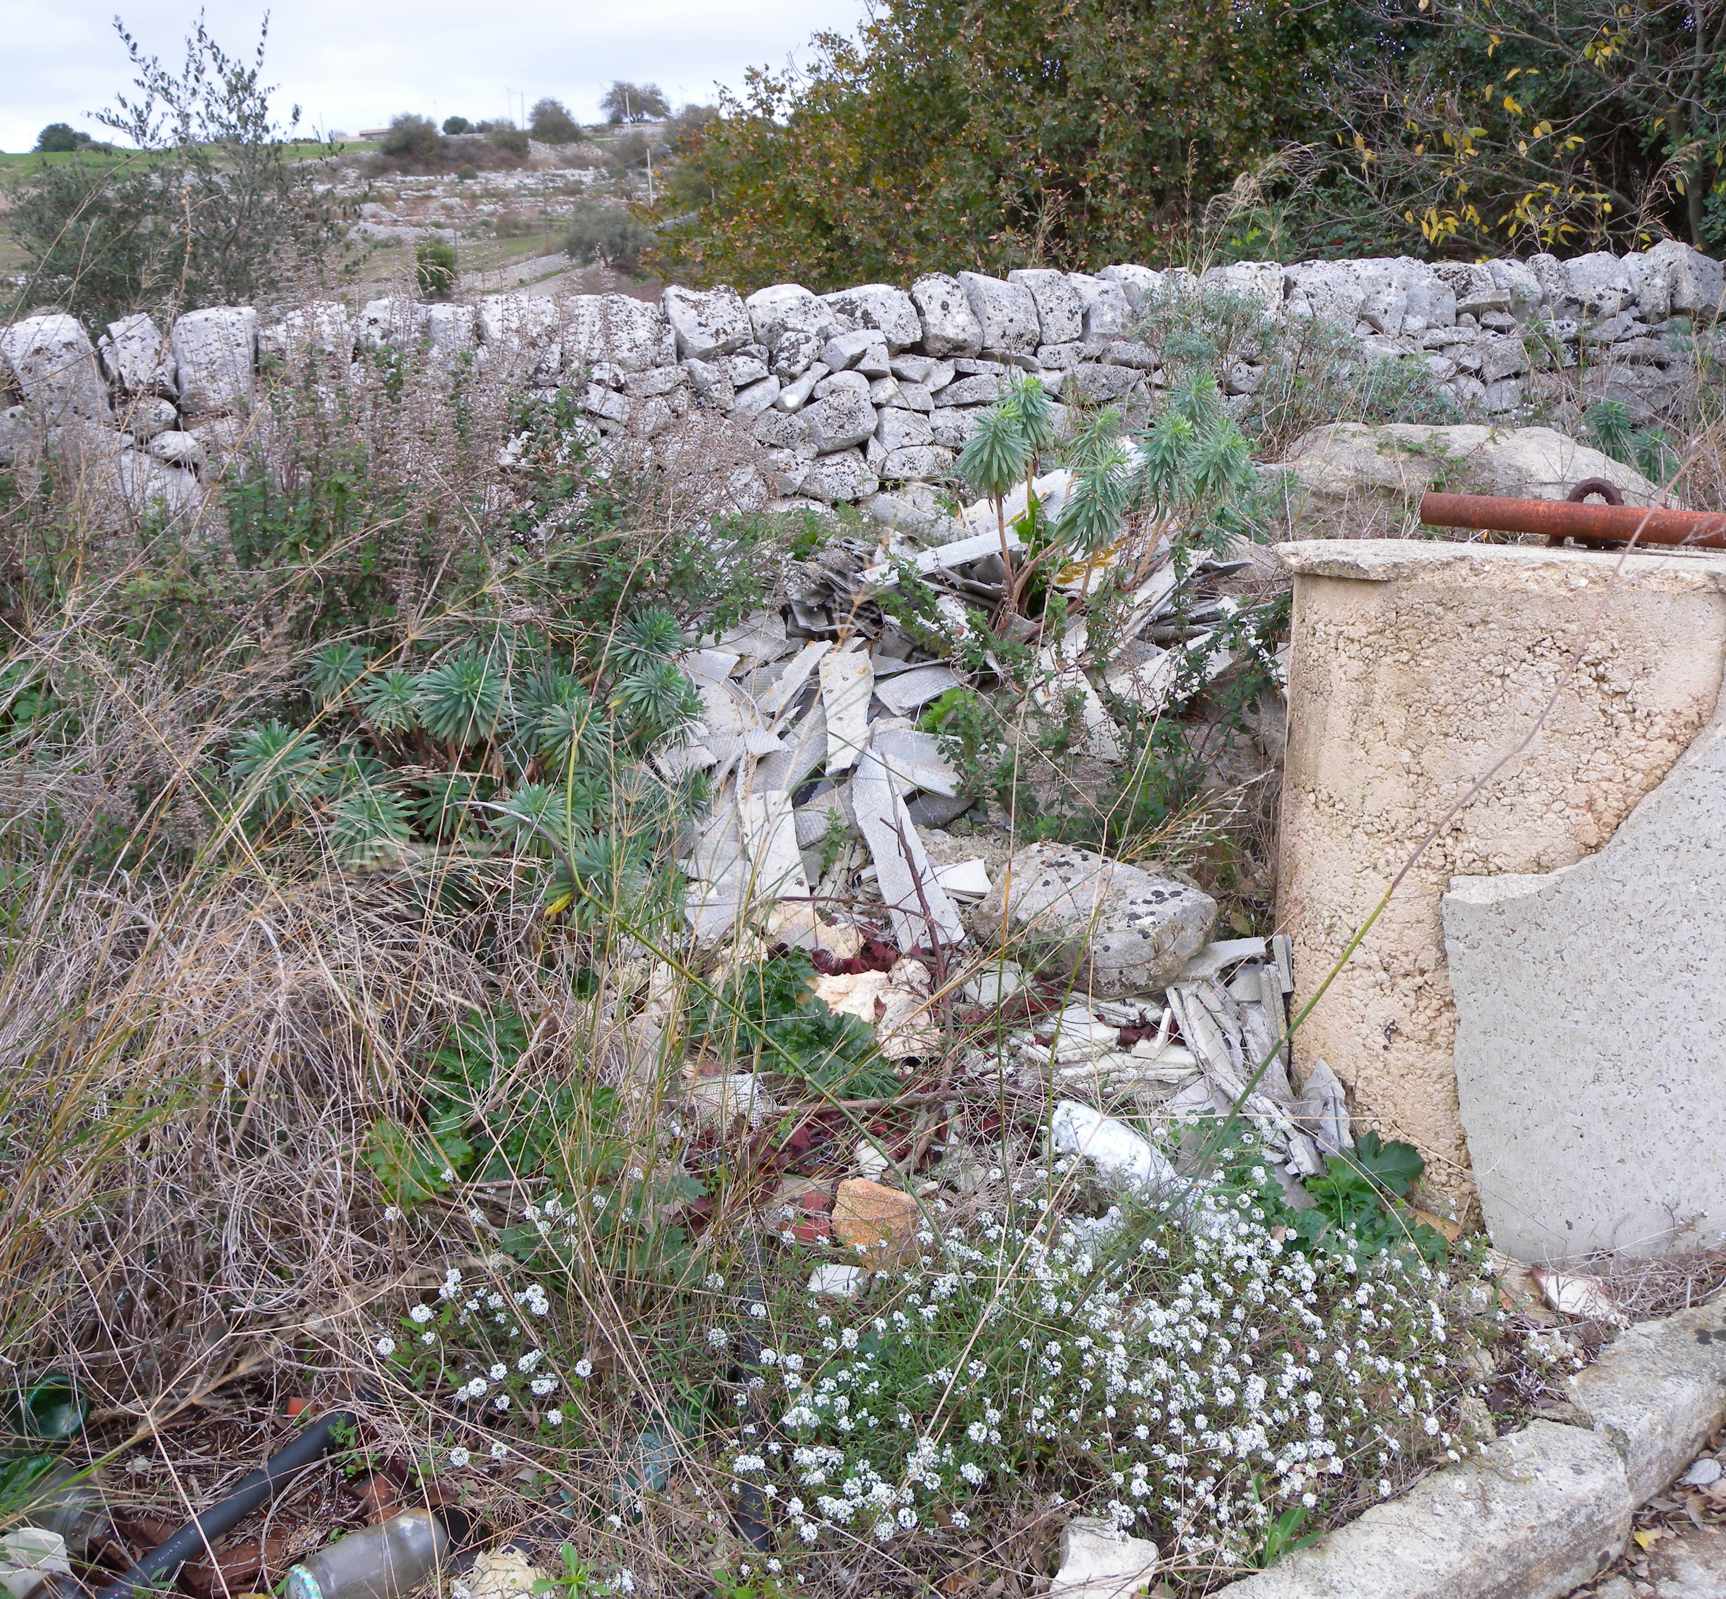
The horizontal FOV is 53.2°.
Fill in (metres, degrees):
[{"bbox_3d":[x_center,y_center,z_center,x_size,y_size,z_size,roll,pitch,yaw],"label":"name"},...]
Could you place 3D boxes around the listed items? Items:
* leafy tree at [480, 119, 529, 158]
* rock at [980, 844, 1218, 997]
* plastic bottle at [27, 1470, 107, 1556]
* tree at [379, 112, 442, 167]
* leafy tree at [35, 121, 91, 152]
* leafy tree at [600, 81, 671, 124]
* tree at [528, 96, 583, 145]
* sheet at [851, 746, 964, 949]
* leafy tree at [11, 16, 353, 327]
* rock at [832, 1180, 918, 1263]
[{"bbox_3d":[-29.003,-53.680,140.000,4.056,3.110,3.854,0,12,0],"label":"leafy tree"},{"bbox_3d":[0.478,0.242,3.500,0.480,0.230,0.360,0,12,0],"label":"rock"},{"bbox_3d":[-0.968,0.833,2.071,0.220,0.070,0.070,10,15,40],"label":"plastic bottle"},{"bbox_3d":[-34.151,-49.783,130.000,4.646,4.269,4.413,0,12,0],"label":"tree"},{"bbox_3d":[-76.572,-63.425,165.000,5.418,3.028,5.147,0,12,0],"label":"leafy tree"},{"bbox_3d":[-21.753,-66.692,165.000,6.693,4.143,6.358,0,12,0],"label":"leafy tree"},{"bbox_3d":[-26.801,-59.035,150.000,4.491,4.056,4.266,0,12,0],"label":"tree"},{"bbox_3d":[0.077,0.106,3.790,0.125,0.030,0.594,-3,43,-14],"label":"sheet"},{"bbox_3d":[-3.955,-3.376,10.000,1.980,2.400,1.850,0,12,0],"label":"leafy tree"},{"bbox_3d":[0.020,0.639,2.620,0.134,0.115,0.110,0,12,0],"label":"rock"}]

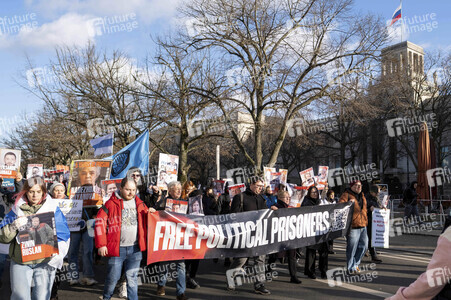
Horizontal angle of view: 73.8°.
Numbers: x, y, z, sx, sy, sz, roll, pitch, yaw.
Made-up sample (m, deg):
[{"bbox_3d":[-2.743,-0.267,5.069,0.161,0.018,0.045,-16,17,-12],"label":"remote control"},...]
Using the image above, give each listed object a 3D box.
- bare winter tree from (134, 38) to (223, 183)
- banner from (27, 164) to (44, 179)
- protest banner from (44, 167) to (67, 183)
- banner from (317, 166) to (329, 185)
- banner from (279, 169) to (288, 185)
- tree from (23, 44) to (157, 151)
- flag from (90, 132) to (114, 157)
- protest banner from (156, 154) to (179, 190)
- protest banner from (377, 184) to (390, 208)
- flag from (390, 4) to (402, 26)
[{"bbox_3d":[-2.718,-1.510,17.750,5.300,10.100,5.200,0,-6,0],"label":"bare winter tree"},{"bbox_3d":[-3.795,0.459,6.000,0.300,0.410,0.020,2,-6,-15],"label":"banner"},{"bbox_3d":[-3.349,0.491,5.900,0.420,0.310,0.020,2,-6,-15],"label":"protest banner"},{"bbox_3d":[2.262,0.586,6.900,0.290,0.400,0.020,6,-8,-27],"label":"banner"},{"bbox_3d":[1.332,0.609,6.900,0.280,0.400,0.020,-3,-4,-25],"label":"banner"},{"bbox_3d":[-9.272,-1.698,20.785,8.800,11.100,7.800,0,-6,0],"label":"tree"},{"bbox_3d":[-2.866,-0.117,7.000,0.600,0.530,0.120,2,-6,-15],"label":"flag"},{"bbox_3d":[-0.880,0.349,4.600,0.340,0.540,0.020,8,-9,-24],"label":"protest banner"},{"bbox_3d":[3.356,0.991,6.400,0.320,0.500,0.020,1,-6,-5],"label":"protest banner"},{"bbox_3d":[33.016,-25.969,58.000,2.300,4.200,0.600,1,-6,-10],"label":"flag"}]

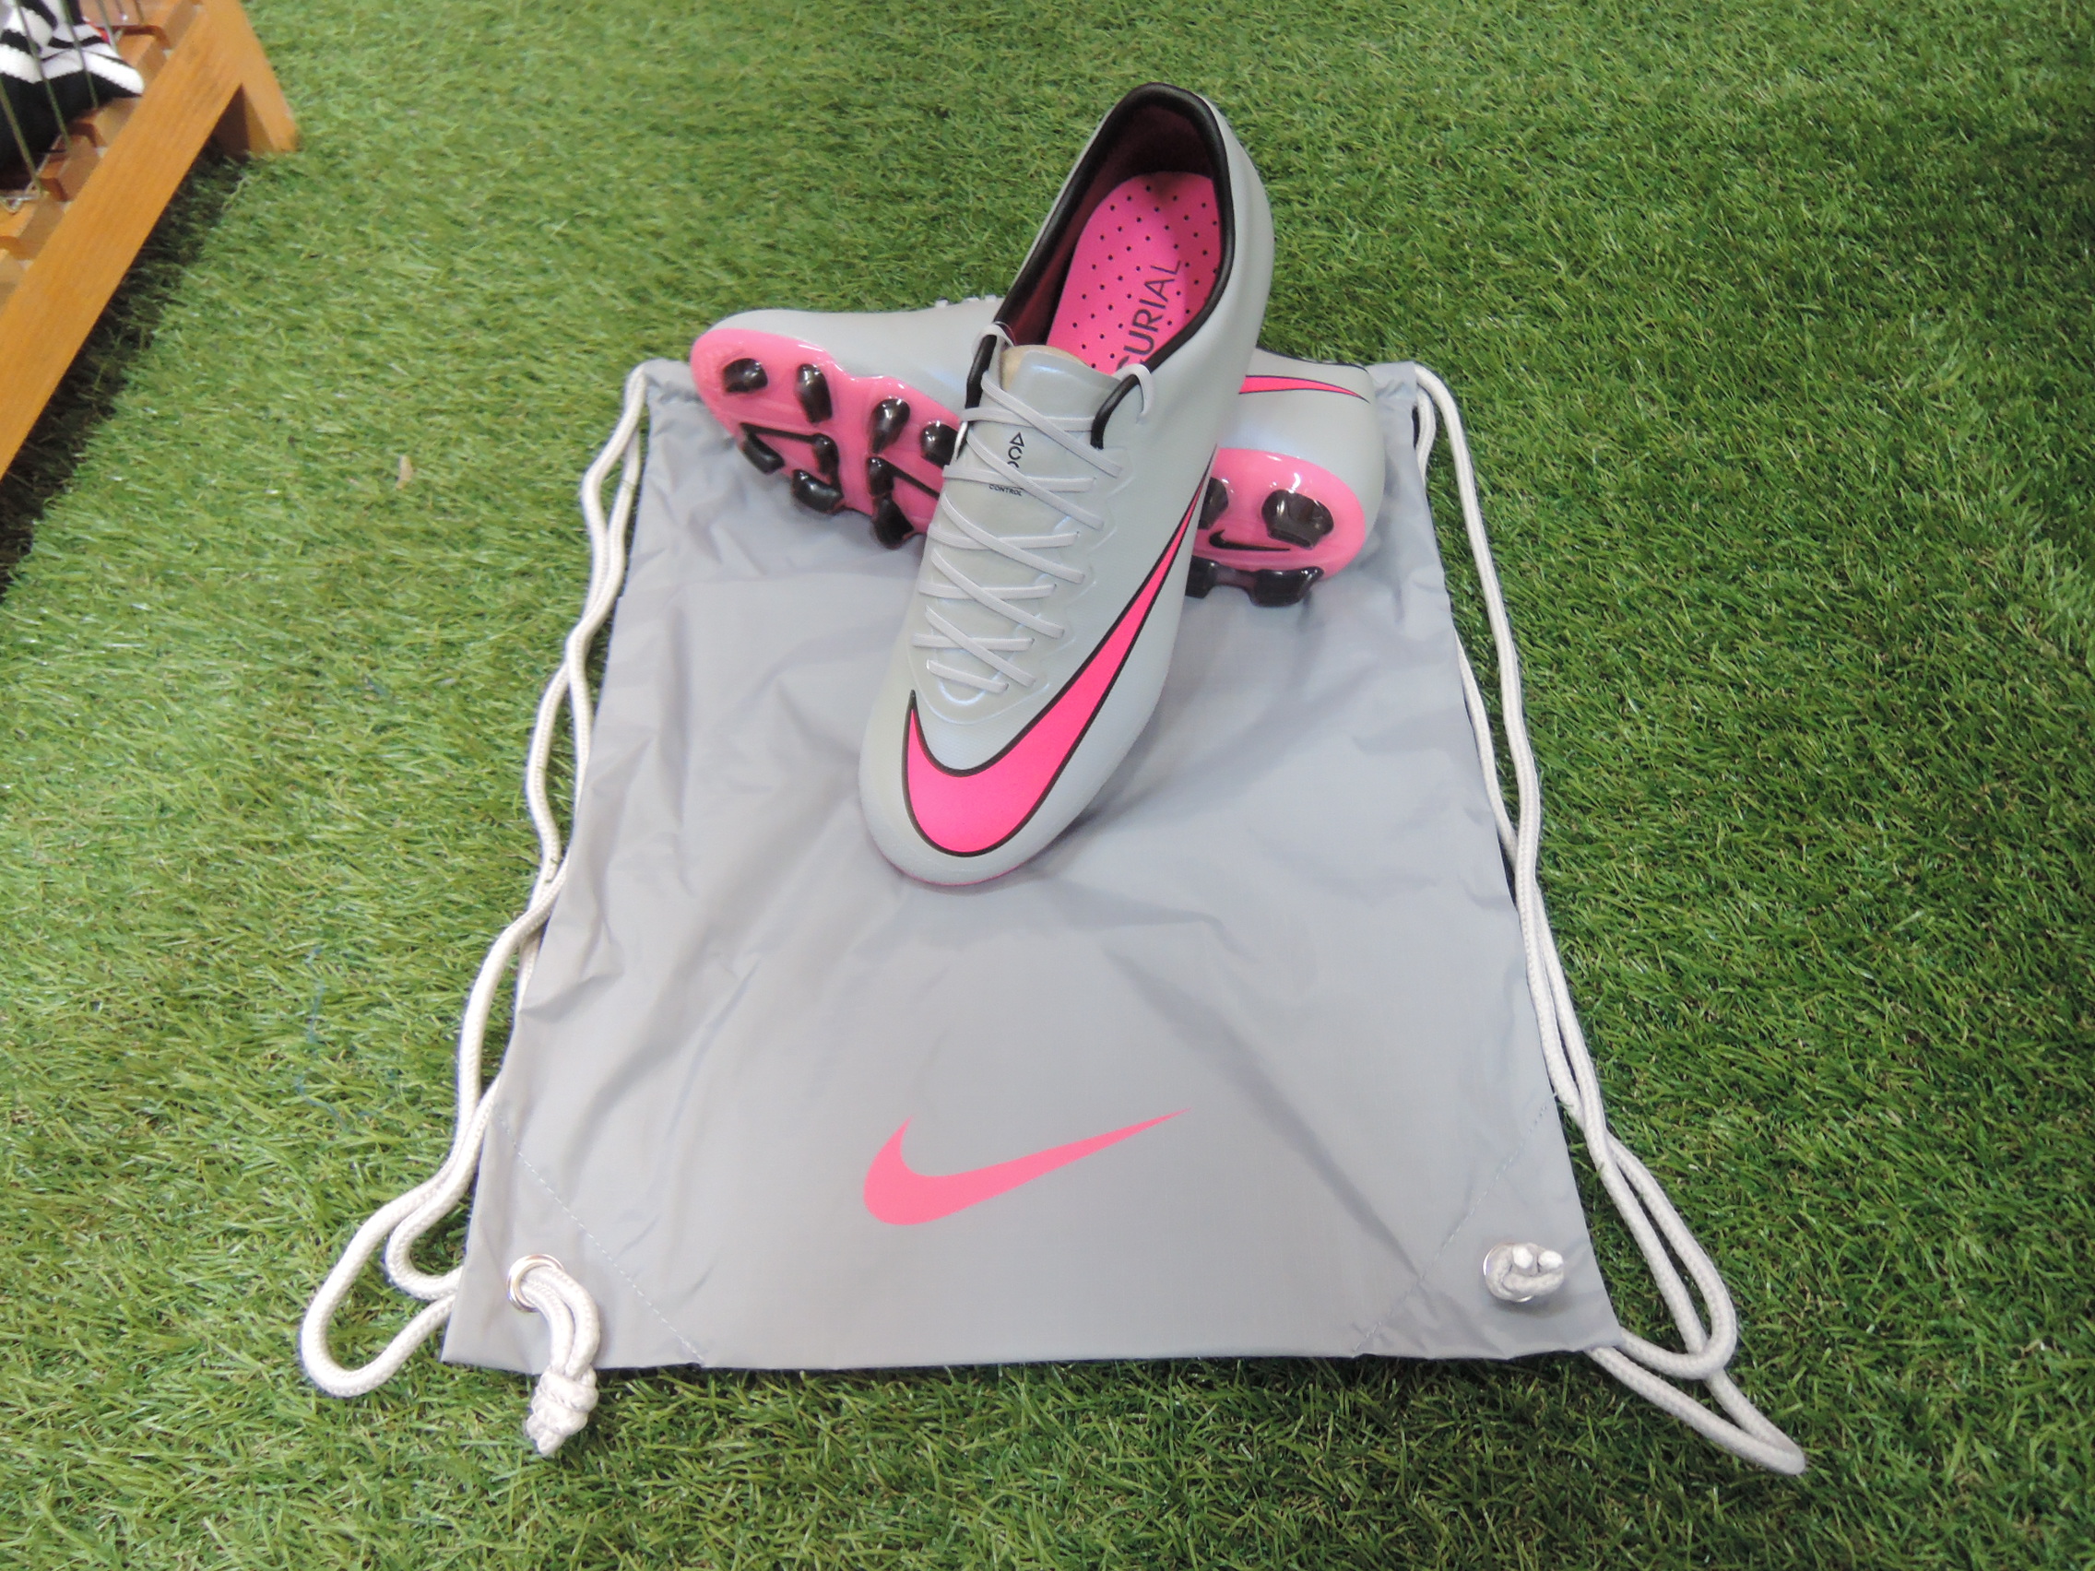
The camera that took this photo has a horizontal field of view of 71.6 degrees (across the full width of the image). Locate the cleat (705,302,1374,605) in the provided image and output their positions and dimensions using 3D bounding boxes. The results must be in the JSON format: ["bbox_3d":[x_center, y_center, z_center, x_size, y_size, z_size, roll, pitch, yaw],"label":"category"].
[{"bbox_3d":[-0.005,-0.150,0.582,0.282,0.097,0.103,12,58,10],"label":"cleat"}]

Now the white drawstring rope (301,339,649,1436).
[{"bbox_3d":[-0.184,0.000,0.541,0.093,0.022,0.458,0,58,0],"label":"white drawstring rope"}]

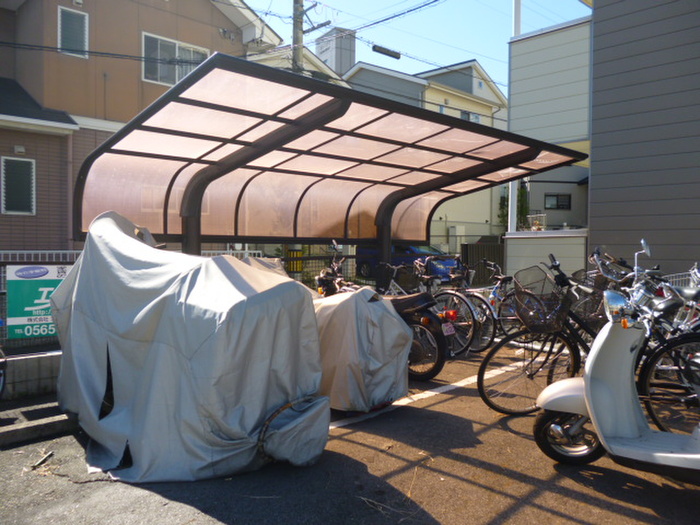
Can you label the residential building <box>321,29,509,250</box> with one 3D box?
[{"bbox_3d":[3.101,-3.911,25.363,7.800,8.800,7.000,-1,2,-44],"label":"residential building"}]

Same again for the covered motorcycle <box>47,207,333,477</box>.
[{"bbox_3d":[-1.038,0.388,3.326,2.030,1.280,0.840,2,2,35],"label":"covered motorcycle"}]

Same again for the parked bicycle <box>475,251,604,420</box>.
[{"bbox_3d":[1.545,0.516,3.227,1.680,1.080,0.620,2,2,40],"label":"parked bicycle"}]

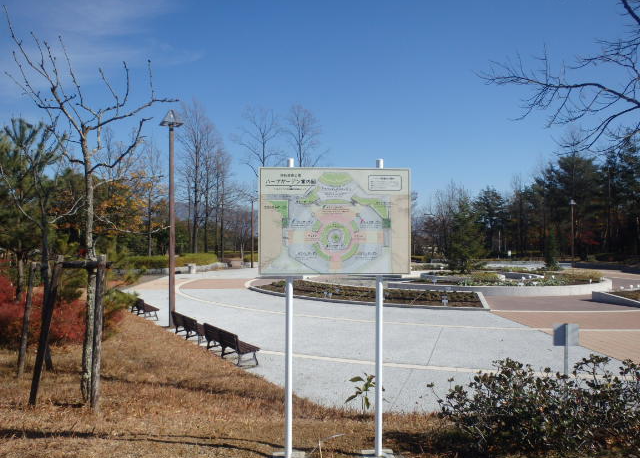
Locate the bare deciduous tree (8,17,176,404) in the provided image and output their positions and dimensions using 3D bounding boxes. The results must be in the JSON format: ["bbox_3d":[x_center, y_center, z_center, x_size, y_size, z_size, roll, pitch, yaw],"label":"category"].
[{"bbox_3d":[-2.372,-0.267,5.400,1.750,4.131,1.700,0,-1,0],"label":"bare deciduous tree"}]

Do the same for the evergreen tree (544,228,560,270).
[{"bbox_3d":[20.210,1.717,45.045,1.400,3.696,1.400,0,-1,0],"label":"evergreen tree"}]

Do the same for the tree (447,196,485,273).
[{"bbox_3d":[10.258,0.401,36.566,2.750,5.474,2.750,0,-1,0],"label":"tree"}]

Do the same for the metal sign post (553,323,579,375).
[{"bbox_3d":[4.137,2.154,8.714,0.420,1.121,0.070,0,-1,2],"label":"metal sign post"}]

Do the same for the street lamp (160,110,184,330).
[{"bbox_3d":[-4.717,-0.354,16.584,0.700,6.957,0.700,0,-1,0],"label":"street lamp"}]

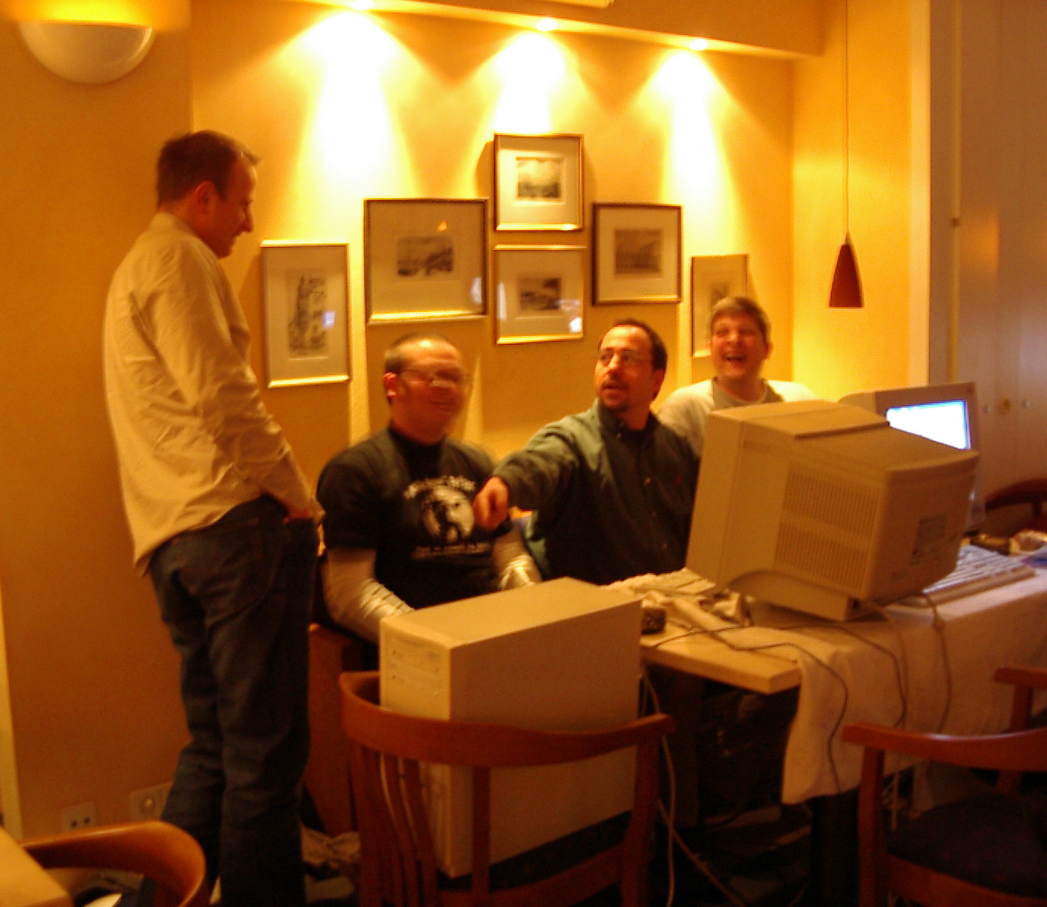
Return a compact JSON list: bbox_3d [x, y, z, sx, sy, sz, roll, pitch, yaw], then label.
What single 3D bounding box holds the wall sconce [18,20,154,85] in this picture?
[{"bbox_3d":[-0.918,-0.861,2.845,0.289,0.122,0.105,-6,8,-33],"label":"wall sconce"}]

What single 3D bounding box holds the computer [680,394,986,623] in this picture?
[{"bbox_3d":[0.686,0.122,2.899,0.450,0.440,0.467,-8,10,-44],"label":"computer"}]

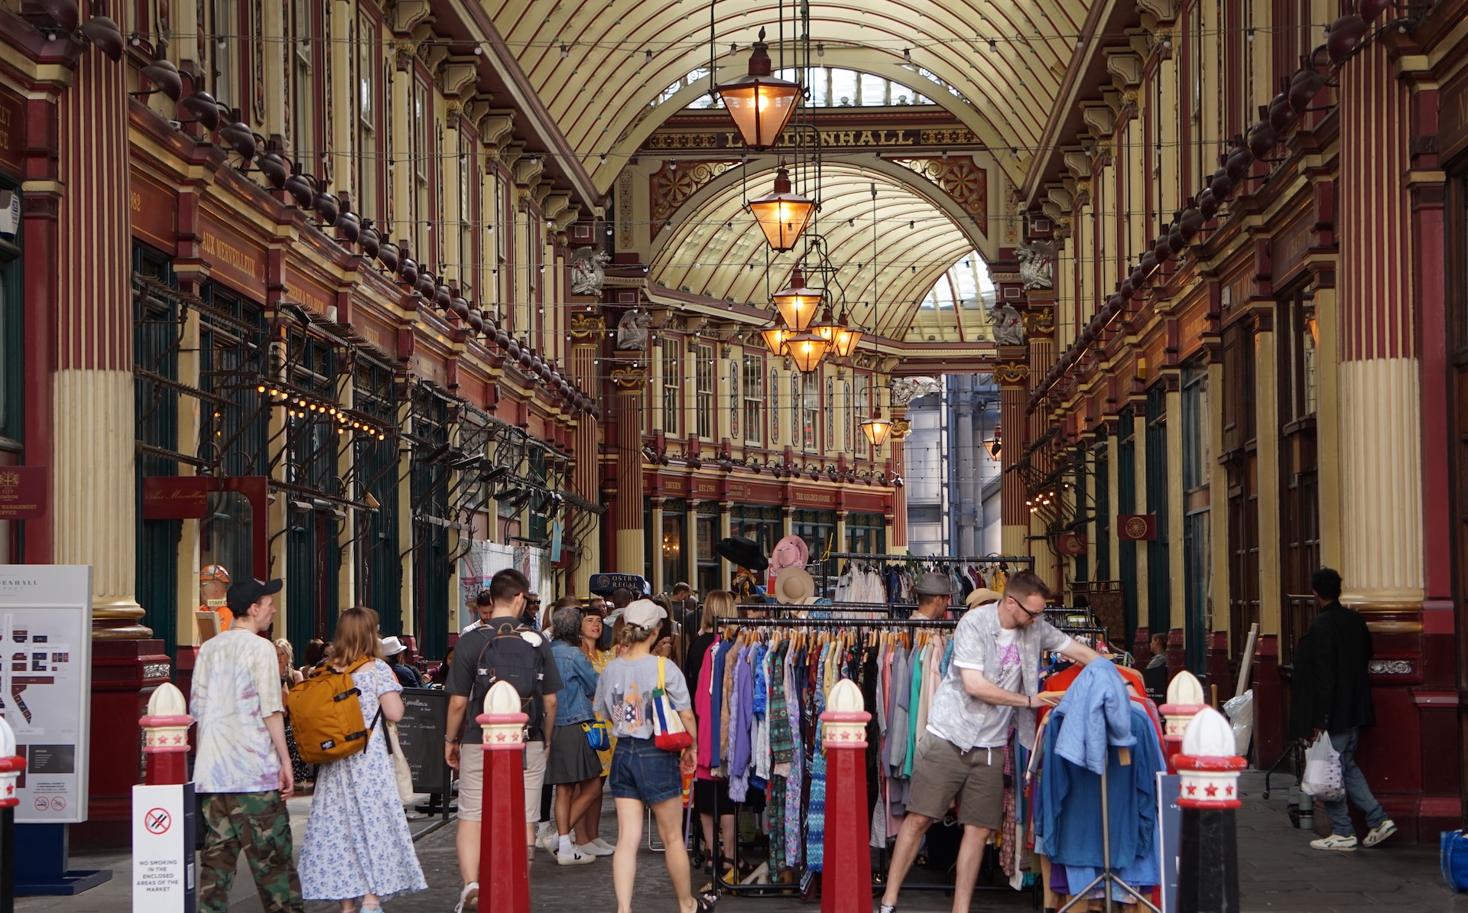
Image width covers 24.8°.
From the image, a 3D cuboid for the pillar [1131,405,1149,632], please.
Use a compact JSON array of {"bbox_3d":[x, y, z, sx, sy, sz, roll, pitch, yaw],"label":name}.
[{"bbox_3d":[5.519,0.847,45.300,0.220,3.010,0.320,-1,-3,2],"label":"pillar"}]

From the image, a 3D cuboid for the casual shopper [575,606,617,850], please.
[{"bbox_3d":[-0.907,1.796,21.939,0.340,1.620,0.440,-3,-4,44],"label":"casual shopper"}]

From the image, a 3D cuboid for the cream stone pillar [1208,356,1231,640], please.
[{"bbox_3d":[5.204,0.448,35.800,0.230,2.990,0.340,-1,-3,2],"label":"cream stone pillar"}]

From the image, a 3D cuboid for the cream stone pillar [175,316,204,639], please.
[{"bbox_3d":[-4.488,0.138,27.407,0.180,2.830,0.300,-1,-3,2],"label":"cream stone pillar"}]

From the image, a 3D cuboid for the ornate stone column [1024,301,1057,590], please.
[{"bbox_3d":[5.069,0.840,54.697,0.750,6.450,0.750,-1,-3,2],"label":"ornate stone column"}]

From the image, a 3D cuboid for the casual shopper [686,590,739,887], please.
[{"bbox_3d":[-0.099,1.664,19.950,0.480,1.690,0.400,-2,-3,25],"label":"casual shopper"}]

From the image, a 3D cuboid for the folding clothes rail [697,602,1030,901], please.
[{"bbox_3d":[0.734,1.647,18.680,1.850,1.580,0.600,-1,-3,2],"label":"folding clothes rail"}]

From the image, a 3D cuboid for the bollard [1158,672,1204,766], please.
[{"bbox_3d":[2.034,1.613,15.100,0.270,1.290,0.270,-1,-3,0],"label":"bollard"}]

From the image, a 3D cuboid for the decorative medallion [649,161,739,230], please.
[{"bbox_3d":[-0.829,-5.464,70.000,1.870,1.440,0.150,-1,-3,2],"label":"decorative medallion"}]

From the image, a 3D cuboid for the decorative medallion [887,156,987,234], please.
[{"bbox_3d":[4.055,-5.201,66.764,2.010,1.660,0.150,-1,-3,2],"label":"decorative medallion"}]

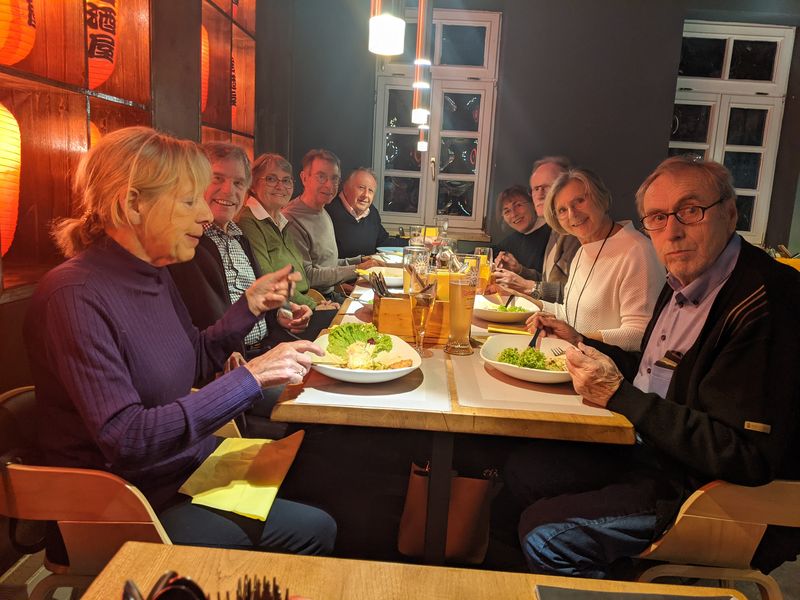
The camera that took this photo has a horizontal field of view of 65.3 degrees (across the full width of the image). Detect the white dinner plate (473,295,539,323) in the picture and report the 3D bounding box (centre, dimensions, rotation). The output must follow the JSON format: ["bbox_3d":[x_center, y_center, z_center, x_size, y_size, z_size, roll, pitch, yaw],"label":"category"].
[{"bbox_3d":[0.331,0.030,2.075,0.260,0.050,0.260,3,10,0],"label":"white dinner plate"}]

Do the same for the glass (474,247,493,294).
[{"bbox_3d":[0.343,-0.121,2.547,0.073,0.183,0.073,3,10,0],"label":"glass"}]

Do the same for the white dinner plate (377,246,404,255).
[{"bbox_3d":[-0.016,-0.308,3.906,0.260,0.040,0.260,3,10,-1],"label":"white dinner plate"}]

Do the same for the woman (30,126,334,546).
[{"bbox_3d":[-0.448,0.290,1.273,0.700,1.240,0.520,1,10,-13],"label":"woman"}]

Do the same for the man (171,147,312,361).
[{"bbox_3d":[-0.432,0.152,1.939,0.740,1.280,0.550,9,12,30],"label":"man"}]

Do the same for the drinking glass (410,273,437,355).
[{"bbox_3d":[0.060,0.035,1.558,0.064,0.194,0.064,3,10,0],"label":"drinking glass"}]

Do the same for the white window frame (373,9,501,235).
[{"bbox_3d":[0.246,-1.287,4.564,0.878,1.544,0.120,3,10,0],"label":"white window frame"}]

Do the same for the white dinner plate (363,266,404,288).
[{"bbox_3d":[-0.021,-0.091,2.655,0.260,0.050,0.260,3,10,-1],"label":"white dinner plate"}]

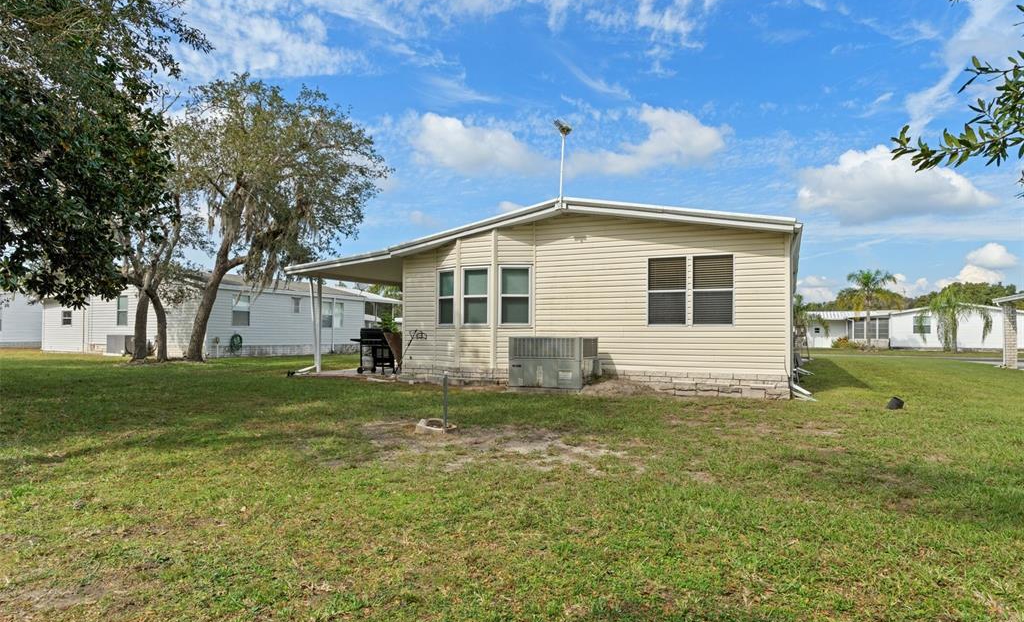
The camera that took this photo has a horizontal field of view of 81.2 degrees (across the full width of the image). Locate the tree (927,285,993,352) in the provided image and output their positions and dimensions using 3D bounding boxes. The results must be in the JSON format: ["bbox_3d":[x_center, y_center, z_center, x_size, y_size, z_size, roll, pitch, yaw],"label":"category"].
[{"bbox_3d":[29.200,0.500,39.000,4.300,4.450,4.200,0,-2,0],"label":"tree"}]

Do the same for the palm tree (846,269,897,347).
[{"bbox_3d":[27.600,-0.200,46.000,4.300,6.300,4.200,0,-2,0],"label":"palm tree"}]

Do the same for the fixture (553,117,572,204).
[{"bbox_3d":[1.040,-3.080,12.300,0.400,1.780,0.400,-1,-2,25],"label":"fixture"}]

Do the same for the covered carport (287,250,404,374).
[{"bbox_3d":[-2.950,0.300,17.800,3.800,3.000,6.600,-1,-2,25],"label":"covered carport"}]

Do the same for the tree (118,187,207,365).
[{"bbox_3d":[-13.396,-1.350,23.000,3.900,7.000,3.800,0,-2,0],"label":"tree"}]

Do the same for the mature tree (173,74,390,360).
[{"bbox_3d":[-8.900,-3.600,23.100,8.400,11.000,8.000,0,-2,0],"label":"mature tree"}]

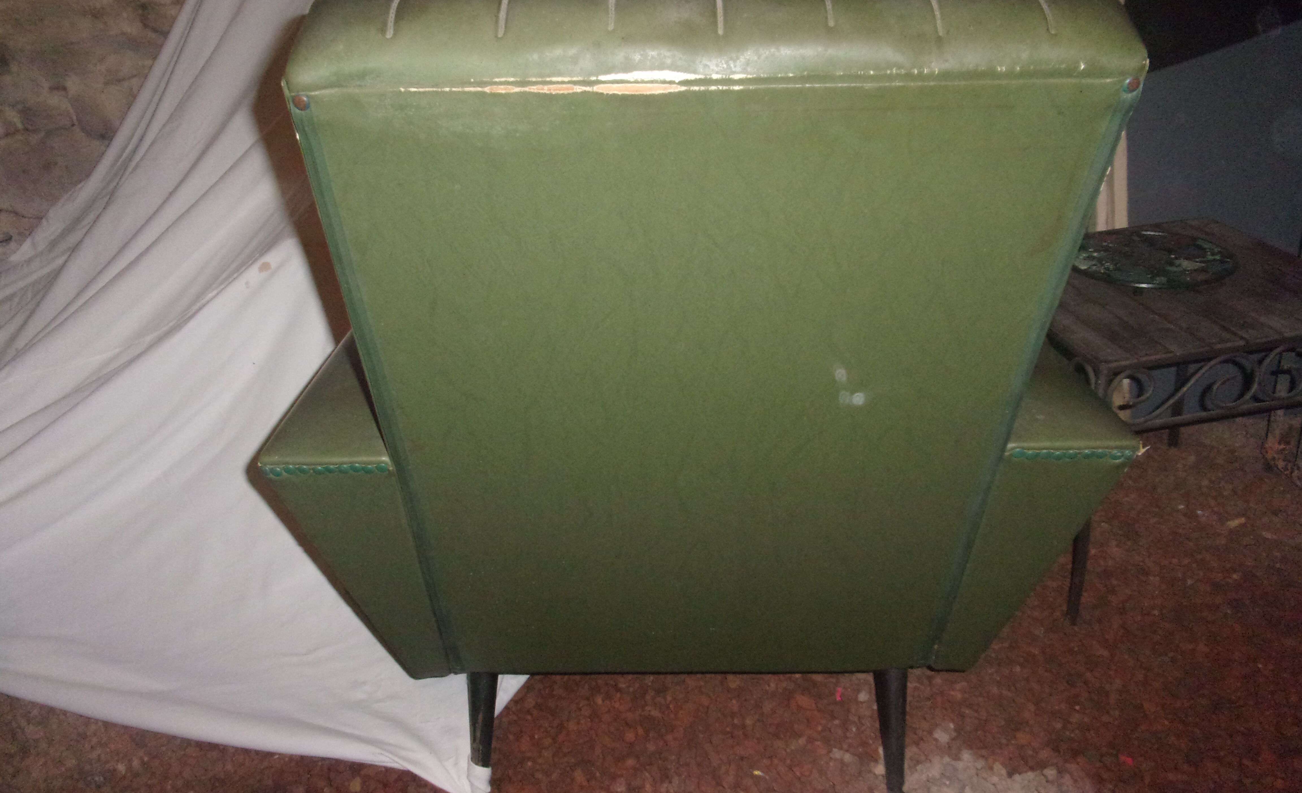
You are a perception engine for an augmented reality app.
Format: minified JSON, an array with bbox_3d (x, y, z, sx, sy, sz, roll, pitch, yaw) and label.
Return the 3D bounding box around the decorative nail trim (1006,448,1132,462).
[{"bbox_3d":[0.351,0.047,0.883,0.106,0.011,0.006,-1,27,1],"label":"decorative nail trim"}]

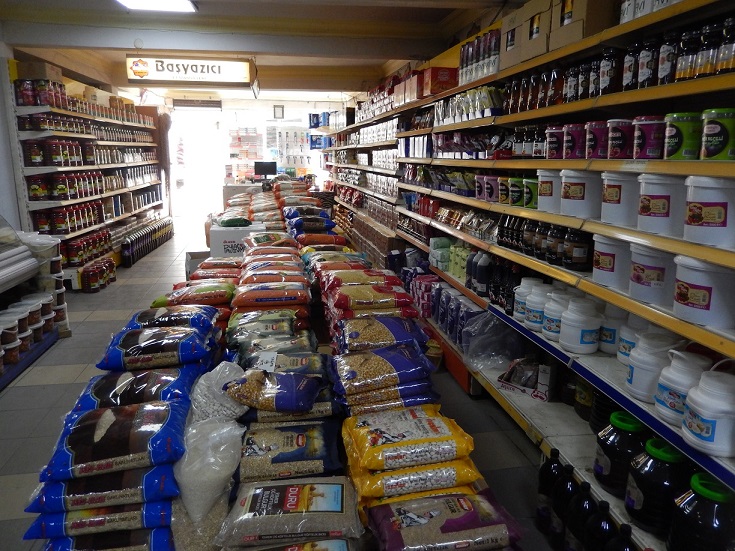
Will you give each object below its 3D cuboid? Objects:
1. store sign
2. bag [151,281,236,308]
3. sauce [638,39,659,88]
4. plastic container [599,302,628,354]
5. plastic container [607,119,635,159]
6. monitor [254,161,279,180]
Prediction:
[{"bbox_3d":[-2.150,-2.486,6.482,1.428,0.319,0.140,-3,13,-11],"label":"store sign"},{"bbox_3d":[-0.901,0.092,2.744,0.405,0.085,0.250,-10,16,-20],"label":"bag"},{"bbox_3d":[0.943,-0.710,1.806,0.068,0.176,0.068,-1,13,-10],"label":"sauce"},{"bbox_3d":[1.268,0.263,2.703,0.190,0.239,0.190,-5,14,-23],"label":"plastic container"},{"bbox_3d":[1.091,-0.580,2.266,0.116,0.166,0.116,-12,17,-42],"label":"plastic container"},{"bbox_3d":[-1.947,-2.003,10.200,0.420,0.370,0.180,-2,13,-9],"label":"monitor"}]

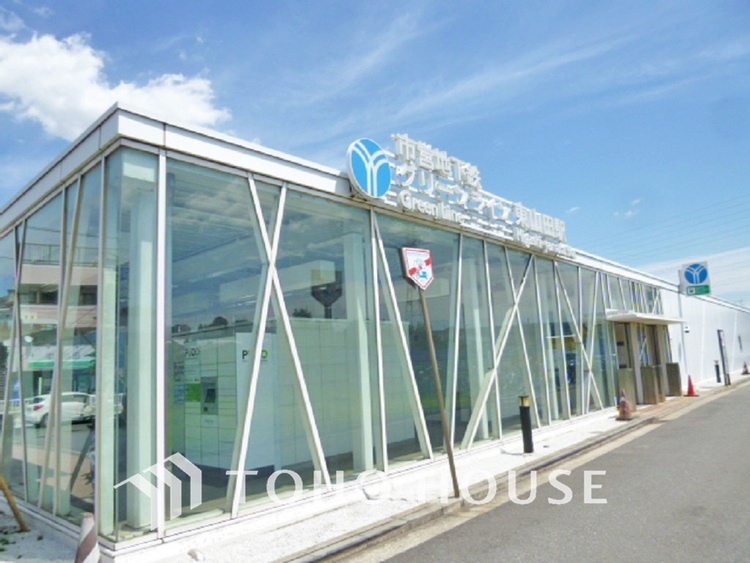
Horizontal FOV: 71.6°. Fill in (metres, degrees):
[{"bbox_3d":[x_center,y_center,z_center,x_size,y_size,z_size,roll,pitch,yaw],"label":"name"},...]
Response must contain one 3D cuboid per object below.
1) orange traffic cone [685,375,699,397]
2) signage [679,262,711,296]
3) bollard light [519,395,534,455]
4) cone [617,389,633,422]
[{"bbox_3d":[10.508,3.461,17.303,0.390,0.700,0.390,-11,-12,40],"label":"orange traffic cone"},{"bbox_3d":[13.349,-0.066,21.600,1.000,1.380,0.200,-11,-12,40],"label":"signage"},{"bbox_3d":[2.521,2.383,8.669,0.165,0.910,0.165,-11,-12,40],"label":"bollard light"},{"bbox_3d":[5.710,2.818,11.953,0.370,0.700,0.370,-11,-12,40],"label":"cone"}]

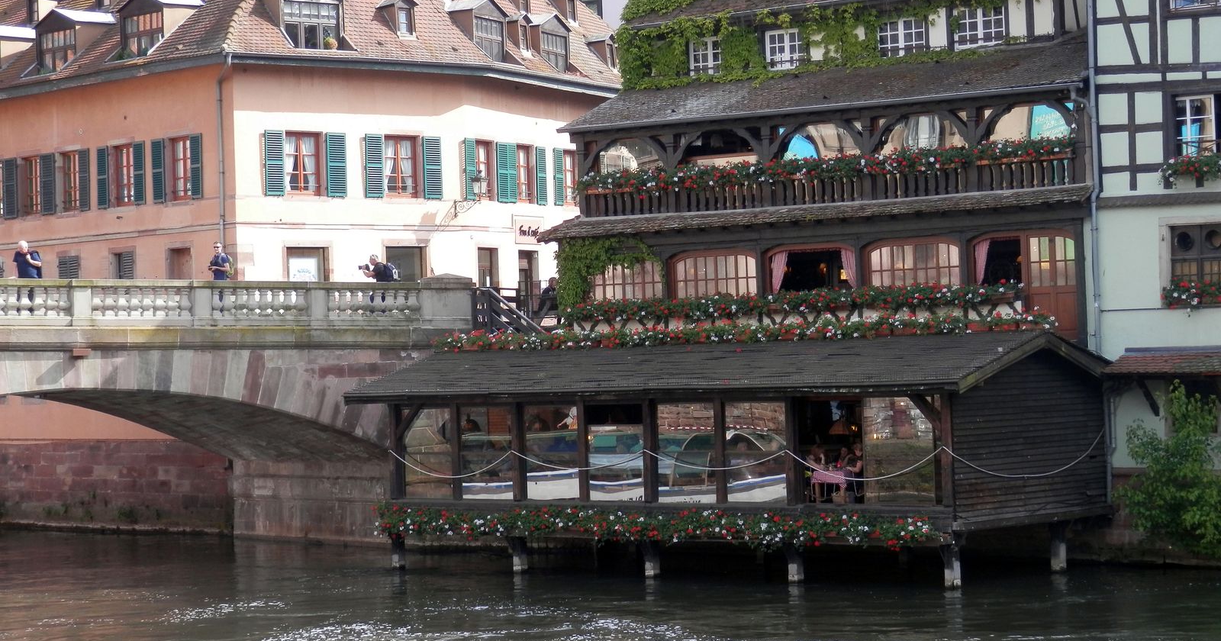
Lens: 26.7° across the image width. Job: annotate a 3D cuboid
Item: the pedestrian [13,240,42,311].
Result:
[{"bbox_3d":[-13.019,-0.918,57.624,0.620,1.730,0.480,-2,-1,-18],"label":"pedestrian"}]

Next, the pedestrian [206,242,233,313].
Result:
[{"bbox_3d":[-8.948,-0.941,59.222,0.500,1.740,0.480,-1,-1,-38],"label":"pedestrian"}]

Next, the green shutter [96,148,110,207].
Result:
[{"bbox_3d":[-13.916,-3.905,70.456,0.060,1.700,0.579,-1,-1,-44],"label":"green shutter"}]

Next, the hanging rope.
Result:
[{"bbox_3d":[2.527,2.784,52.663,13.776,0.797,5.916,-3,-2,39],"label":"hanging rope"}]

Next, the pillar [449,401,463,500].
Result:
[{"bbox_3d":[-3.209,2.711,53.631,0.160,2.057,0.160,-3,-2,39],"label":"pillar"}]

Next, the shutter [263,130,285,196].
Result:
[{"bbox_3d":[-8.707,-4.089,67.042,0.573,1.713,0.060,-1,-1,-36],"label":"shutter"}]

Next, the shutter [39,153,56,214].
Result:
[{"bbox_3d":[-16.196,-3.920,74.068,0.684,1.748,0.059,-3,-2,43],"label":"shutter"}]

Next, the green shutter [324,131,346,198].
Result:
[{"bbox_3d":[-7.448,-4.235,70.029,0.596,1.757,0.059,-1,-2,-35],"label":"green shutter"}]

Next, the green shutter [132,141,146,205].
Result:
[{"bbox_3d":[-12.699,-3.961,69.194,0.060,1.670,0.579,-1,-1,-44],"label":"green shutter"}]

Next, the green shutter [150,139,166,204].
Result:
[{"bbox_3d":[-12.397,-4.082,70.522,0.599,1.737,0.059,-3,-2,43],"label":"green shutter"}]

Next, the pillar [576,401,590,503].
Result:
[{"bbox_3d":[-0.536,2.540,50.790,0.150,2.051,0.150,-2,-1,38],"label":"pillar"}]

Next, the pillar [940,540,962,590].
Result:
[{"bbox_3d":[6.115,4.351,46.076,0.220,0.915,0.220,-3,-2,39],"label":"pillar"}]

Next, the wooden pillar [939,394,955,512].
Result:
[{"bbox_3d":[6.038,2.349,46.138,0.170,2.076,0.170,-3,-2,39],"label":"wooden pillar"}]

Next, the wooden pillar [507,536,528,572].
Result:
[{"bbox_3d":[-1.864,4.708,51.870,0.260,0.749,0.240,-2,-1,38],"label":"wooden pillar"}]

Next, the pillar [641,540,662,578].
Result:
[{"bbox_3d":[0.803,4.665,50.381,0.220,0.742,0.220,-3,-2,39],"label":"pillar"}]

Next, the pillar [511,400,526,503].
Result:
[{"bbox_3d":[-1.859,2.675,52.537,0.180,2.014,0.180,-3,-2,39],"label":"pillar"}]

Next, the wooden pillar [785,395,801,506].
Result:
[{"bbox_3d":[3.382,2.410,47.671,0.190,2.013,0.190,-2,-1,38],"label":"wooden pillar"}]

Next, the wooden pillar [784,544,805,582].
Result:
[{"bbox_3d":[3.400,4.513,47.679,0.250,0.706,0.240,-2,-1,38],"label":"wooden pillar"}]

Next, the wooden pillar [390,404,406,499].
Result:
[{"bbox_3d":[-4.518,2.784,54.692,0.185,2.055,0.185,-3,-2,39],"label":"wooden pillar"}]

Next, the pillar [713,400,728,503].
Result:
[{"bbox_3d":[2.084,2.481,48.705,0.160,1.985,0.160,-2,-1,38],"label":"pillar"}]

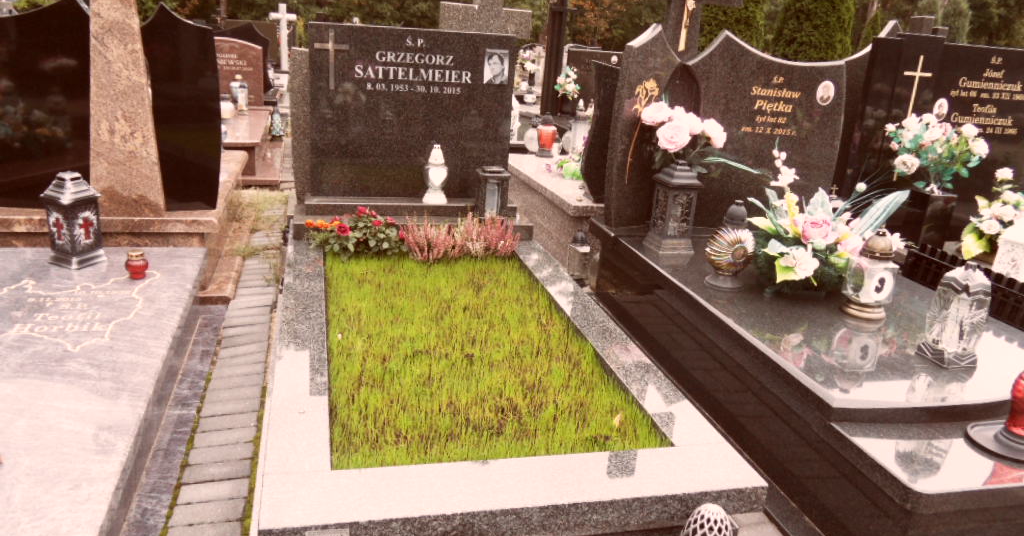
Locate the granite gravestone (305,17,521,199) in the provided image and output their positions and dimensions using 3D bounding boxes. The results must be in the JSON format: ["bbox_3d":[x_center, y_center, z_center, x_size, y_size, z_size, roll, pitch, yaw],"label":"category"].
[{"bbox_3d":[-0.463,-0.713,3.330,0.926,0.772,0.081,0,18,-15],"label":"granite gravestone"}]

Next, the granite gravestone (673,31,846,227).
[{"bbox_3d":[1.246,-0.655,3.515,0.893,0.933,0.094,0,18,-15],"label":"granite gravestone"}]

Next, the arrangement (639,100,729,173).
[{"bbox_3d":[0.711,-0.546,2.947,0.370,0.300,0.320,-1,18,-15],"label":"arrangement"}]

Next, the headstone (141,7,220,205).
[{"bbox_3d":[-1.504,-0.726,3.285,0.310,0.925,0.080,-1,18,-15],"label":"headstone"}]

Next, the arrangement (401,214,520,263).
[{"bbox_3d":[-0.216,-0.145,3.034,0.504,0.168,0.210,0,18,-15],"label":"arrangement"}]

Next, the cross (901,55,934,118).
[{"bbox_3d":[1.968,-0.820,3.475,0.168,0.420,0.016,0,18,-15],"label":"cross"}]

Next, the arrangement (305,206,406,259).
[{"bbox_3d":[-0.640,-0.144,2.911,0.410,0.200,0.270,-1,18,-15],"label":"arrangement"}]

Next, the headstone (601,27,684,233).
[{"bbox_3d":[0.602,-0.632,3.270,0.270,0.915,0.110,-1,18,-15],"label":"headstone"}]

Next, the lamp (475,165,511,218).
[{"bbox_3d":[-0.099,-0.336,3.277,0.152,0.250,0.131,0,18,-15],"label":"lamp"}]

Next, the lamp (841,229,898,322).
[{"bbox_3d":[1.276,0.021,2.509,0.145,0.300,0.145,-1,18,-13],"label":"lamp"}]

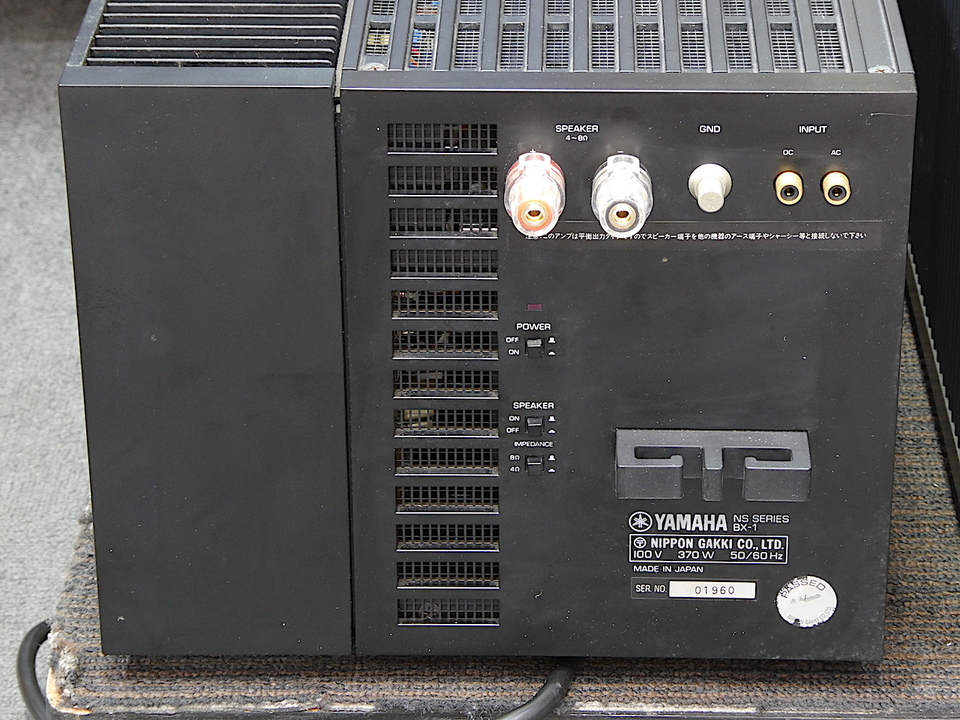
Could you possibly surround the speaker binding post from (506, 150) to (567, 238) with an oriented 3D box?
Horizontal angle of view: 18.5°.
[{"bbox_3d":[0.017,-0.051,0.921,0.019,0.019,0.025,0,26,2],"label":"speaker binding post"}]

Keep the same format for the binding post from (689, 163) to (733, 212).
[{"bbox_3d":[0.072,-0.052,0.919,0.014,0.014,0.015,0,26,2],"label":"binding post"}]

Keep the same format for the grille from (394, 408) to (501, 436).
[{"bbox_3d":[-0.011,0.020,0.968,0.034,0.010,0.005,0,26,2],"label":"grille"}]

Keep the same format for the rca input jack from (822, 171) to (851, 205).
[{"bbox_3d":[0.112,-0.054,0.921,0.008,0.008,0.008,0,26,2],"label":"rca input jack"}]

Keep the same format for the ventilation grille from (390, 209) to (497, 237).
[{"bbox_3d":[-0.011,-0.044,0.937,0.034,0.010,0.005,0,26,2],"label":"ventilation grille"}]

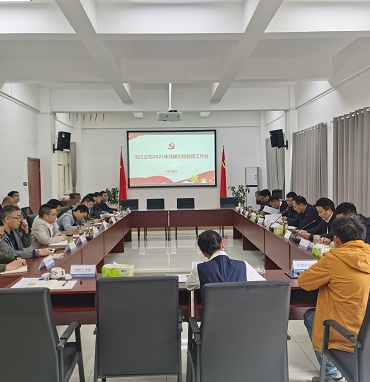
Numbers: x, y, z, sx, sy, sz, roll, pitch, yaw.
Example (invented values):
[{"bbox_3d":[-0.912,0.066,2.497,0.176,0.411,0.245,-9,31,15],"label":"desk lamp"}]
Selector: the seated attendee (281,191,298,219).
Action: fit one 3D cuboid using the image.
[{"bbox_3d":[1.997,0.669,7.038,0.750,1.290,0.550,-1,2,-11],"label":"seated attendee"}]

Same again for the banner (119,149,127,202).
[{"bbox_3d":[-1.738,-0.325,11.249,0.300,1.790,0.260,-1,2,-2],"label":"banner"}]

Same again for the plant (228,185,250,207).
[{"bbox_3d":[1.863,0.325,13.452,0.720,1.100,0.700,-1,2,-1],"label":"plant"}]

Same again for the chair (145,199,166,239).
[{"bbox_3d":[-0.736,0.719,10.171,0.570,0.990,0.630,-1,2,-1],"label":"chair"}]

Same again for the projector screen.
[{"bbox_3d":[-0.477,-1.209,15.161,3.400,2.170,0.060,-1,2,-1],"label":"projector screen"}]

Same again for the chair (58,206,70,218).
[{"bbox_3d":[-2.129,0.824,8.000,0.630,0.990,0.570,-1,2,-1],"label":"chair"}]

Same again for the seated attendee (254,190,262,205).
[{"bbox_3d":[1.913,0.610,9.236,0.750,1.260,0.550,-1,2,-10],"label":"seated attendee"}]

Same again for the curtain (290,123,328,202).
[{"bbox_3d":[3.136,-0.313,10.148,0.160,2.550,2.700,-1,2,-1],"label":"curtain"}]

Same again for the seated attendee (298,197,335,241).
[{"bbox_3d":[1.940,0.736,5.237,0.780,1.280,0.570,-1,2,-14],"label":"seated attendee"}]

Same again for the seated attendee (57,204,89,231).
[{"bbox_3d":[-1.957,0.811,6.476,0.770,1.150,0.560,-1,2,7],"label":"seated attendee"}]

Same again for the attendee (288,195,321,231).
[{"bbox_3d":[1.982,0.717,6.209,0.760,1.250,0.570,-1,2,-11],"label":"attendee"}]

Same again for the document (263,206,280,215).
[{"bbox_3d":[1.519,0.372,6.993,0.297,0.015,0.210,15,25,-1],"label":"document"}]

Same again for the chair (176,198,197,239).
[{"bbox_3d":[0.040,0.703,10.183,0.570,0.990,0.630,-1,2,-1],"label":"chair"}]

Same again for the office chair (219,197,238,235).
[{"bbox_3d":[1.241,0.699,10.691,0.570,1.000,0.620,-1,2,-5],"label":"office chair"}]

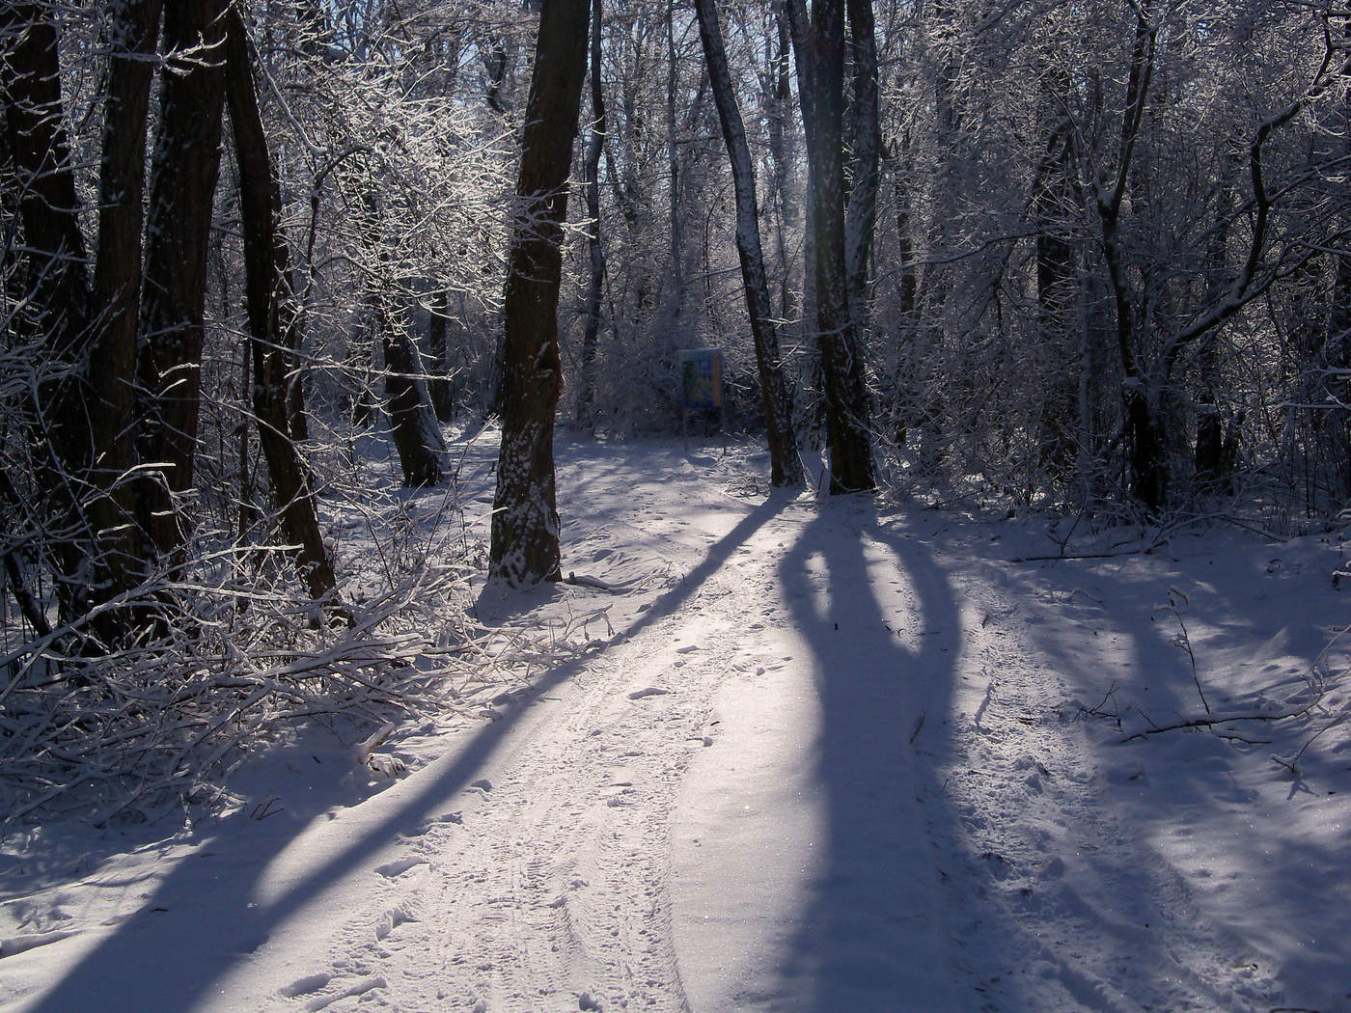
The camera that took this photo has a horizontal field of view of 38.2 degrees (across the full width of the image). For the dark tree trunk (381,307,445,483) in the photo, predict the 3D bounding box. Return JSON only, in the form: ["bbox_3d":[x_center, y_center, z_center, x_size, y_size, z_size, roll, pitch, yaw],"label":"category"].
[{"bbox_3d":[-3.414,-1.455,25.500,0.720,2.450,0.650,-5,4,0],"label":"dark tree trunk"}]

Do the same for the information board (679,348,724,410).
[{"bbox_3d":[0.490,-2.411,37.000,0.840,1.160,0.100,0,4,0],"label":"information board"}]

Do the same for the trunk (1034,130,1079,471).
[{"bbox_3d":[5.167,-2.802,26.500,0.580,4.750,0.550,0,4,0],"label":"trunk"}]

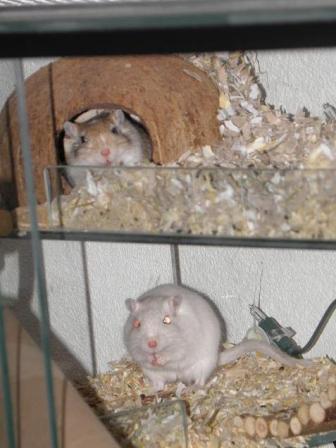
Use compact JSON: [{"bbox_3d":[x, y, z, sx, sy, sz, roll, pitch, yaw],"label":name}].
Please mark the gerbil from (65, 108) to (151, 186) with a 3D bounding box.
[{"bbox_3d":[-0.036,-0.045,1.750,0.054,0.055,0.085,-4,12,3],"label":"gerbil"}]

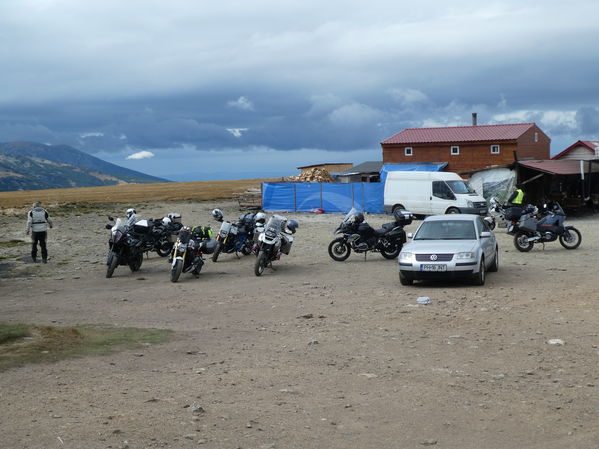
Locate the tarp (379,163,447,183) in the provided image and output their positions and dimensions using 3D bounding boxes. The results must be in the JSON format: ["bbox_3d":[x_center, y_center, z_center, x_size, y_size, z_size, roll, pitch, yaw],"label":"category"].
[{"bbox_3d":[7.050,-3.200,47.000,4.300,1.250,1.500,1,3,18],"label":"tarp"}]

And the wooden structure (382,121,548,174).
[{"bbox_3d":[11.160,-3.894,51.700,10.100,5.600,5.600,3,5,39],"label":"wooden structure"}]

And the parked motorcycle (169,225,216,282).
[{"bbox_3d":[-2.630,0.660,18.150,0.880,1.280,2.120,0,3,12],"label":"parked motorcycle"}]

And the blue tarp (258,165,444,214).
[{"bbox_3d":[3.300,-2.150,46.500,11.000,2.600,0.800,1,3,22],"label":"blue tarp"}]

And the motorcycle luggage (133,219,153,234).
[{"bbox_3d":[-4.280,0.050,20.800,0.480,0.380,0.420,0,3,14],"label":"motorcycle luggage"}]

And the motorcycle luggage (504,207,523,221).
[{"bbox_3d":[6.450,-0.345,22.950,0.380,0.380,0.420,-1,4,-13],"label":"motorcycle luggage"}]

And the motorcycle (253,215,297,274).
[{"bbox_3d":[-0.700,0.432,18.400,0.930,1.430,2.200,1,4,9],"label":"motorcycle"}]

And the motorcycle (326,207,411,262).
[{"bbox_3d":[2.020,0.250,21.750,2.330,1.500,0.950,-1,4,-15],"label":"motorcycle"}]

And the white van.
[{"bbox_3d":[7.170,-1.604,40.100,5.230,2.400,1.980,3,5,42],"label":"white van"}]

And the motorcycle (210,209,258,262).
[{"bbox_3d":[-2.020,0.340,23.000,0.870,1.400,2.100,2,3,35],"label":"motorcycle"}]

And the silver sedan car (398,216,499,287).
[{"bbox_3d":[3.575,0.510,17.750,1.760,1.460,4.700,1,3,21],"label":"silver sedan car"}]

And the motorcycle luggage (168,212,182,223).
[{"bbox_3d":[-4.050,-0.230,24.800,0.360,0.320,0.420,-3,4,-41],"label":"motorcycle luggage"}]

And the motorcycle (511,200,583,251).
[{"bbox_3d":[7.430,0.038,23.000,2.280,1.470,0.920,-1,4,-13],"label":"motorcycle"}]

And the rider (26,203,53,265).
[{"bbox_3d":[-7.490,0.191,21.900,0.700,1.760,0.380,-1,4,-16],"label":"rider"}]

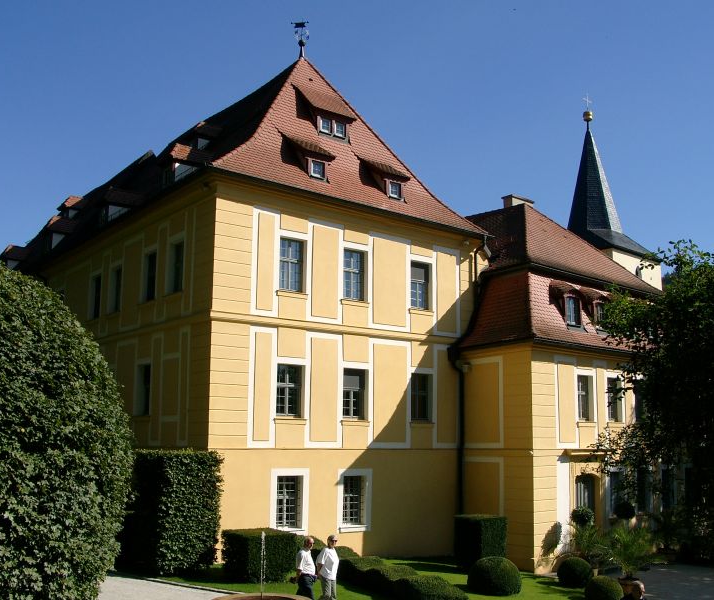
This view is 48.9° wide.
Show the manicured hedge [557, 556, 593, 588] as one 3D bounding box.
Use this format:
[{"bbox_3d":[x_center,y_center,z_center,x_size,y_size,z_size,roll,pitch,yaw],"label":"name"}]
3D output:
[{"bbox_3d":[6.188,7.703,22.255,1.080,0.970,1.080,8,-12,-37],"label":"manicured hedge"}]

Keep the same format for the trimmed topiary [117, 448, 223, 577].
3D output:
[{"bbox_3d":[-4.867,5.447,20.358,1.550,2.900,2.700,8,-12,-37],"label":"trimmed topiary"}]

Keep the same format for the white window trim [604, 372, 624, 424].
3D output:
[{"bbox_3d":[9.245,3.505,28.224,1.208,1.878,0.200,8,-12,-37],"label":"white window trim"}]

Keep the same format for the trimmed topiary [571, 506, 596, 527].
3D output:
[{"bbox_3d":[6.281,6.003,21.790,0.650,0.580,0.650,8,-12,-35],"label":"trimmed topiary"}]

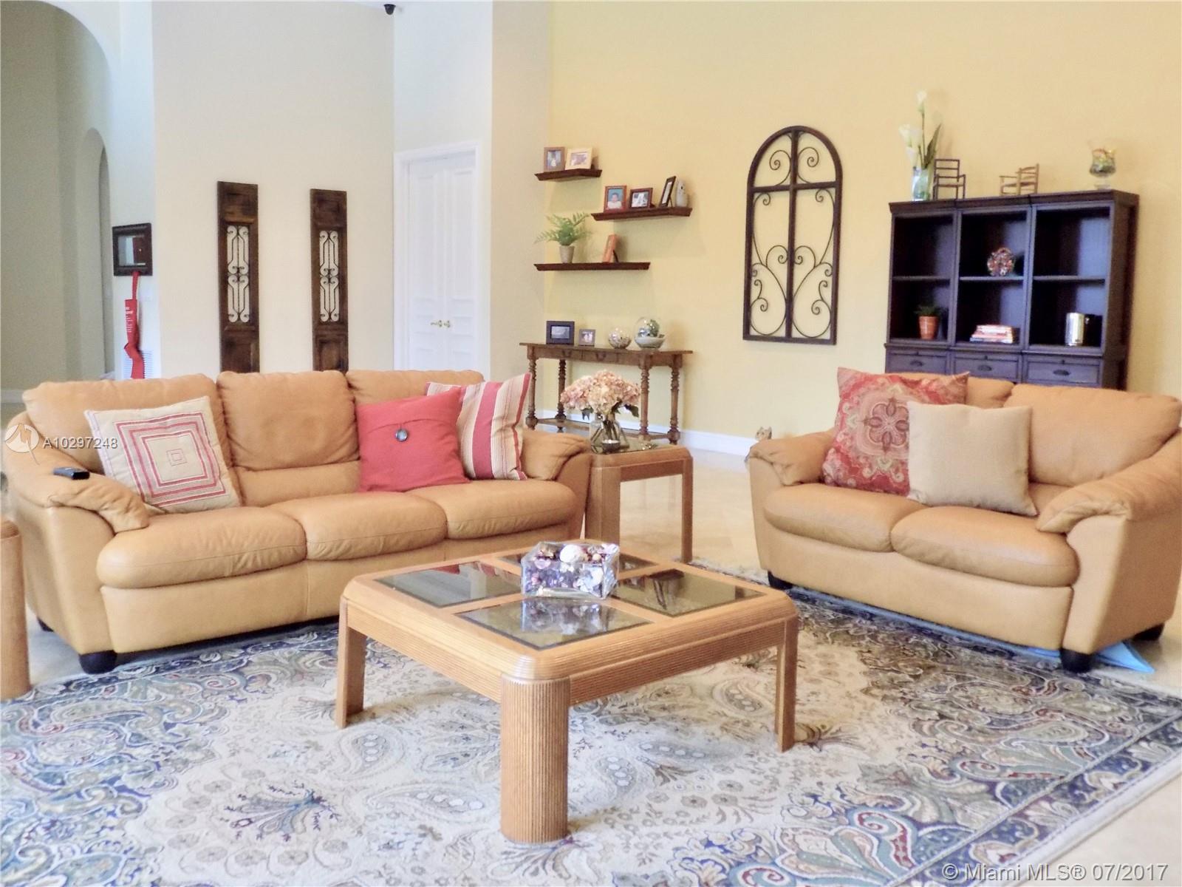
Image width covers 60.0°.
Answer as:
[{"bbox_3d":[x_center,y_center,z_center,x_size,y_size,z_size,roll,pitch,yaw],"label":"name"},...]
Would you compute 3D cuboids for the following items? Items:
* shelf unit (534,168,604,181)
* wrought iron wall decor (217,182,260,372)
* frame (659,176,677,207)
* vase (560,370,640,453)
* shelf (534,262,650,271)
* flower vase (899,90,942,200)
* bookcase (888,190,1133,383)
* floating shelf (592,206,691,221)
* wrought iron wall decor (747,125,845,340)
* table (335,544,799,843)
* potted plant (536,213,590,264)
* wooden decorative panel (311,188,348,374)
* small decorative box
[{"bbox_3d":[-0.204,-2.405,9.207,0.255,0.060,0.615,-8,12,-44],"label":"shelf unit"},{"bbox_3d":[-3.175,-1.430,9.270,0.370,1.803,0.045,-6,10,-43],"label":"wrought iron wall decor"},{"bbox_3d":[0.635,-2.085,8.487,0.090,0.256,0.170,-2,8,-20],"label":"frame"},{"bbox_3d":[0.042,-0.149,4.479,0.341,0.337,0.300,1,7,0],"label":"vase"},{"bbox_3d":[-0.007,-1.571,9.123,0.250,0.060,1.205,-8,12,-44],"label":"shelf"},{"bbox_3d":[2.153,-1.922,6.687,0.210,0.703,0.240,-8,12,-44],"label":"flower vase"},{"bbox_3d":[2.564,-0.575,6.478,0.400,1.889,1.390,-8,12,-44],"label":"bookcase"},{"bbox_3d":[0.416,-1.921,8.630,0.255,0.060,0.920,-8,12,-44],"label":"floating shelf"},{"bbox_3d":[1.512,-1.563,7.718,0.035,1.604,0.866,-6,10,-43],"label":"wrought iron wall decor"},{"bbox_3d":[-0.074,0.568,2.710,0.894,0.403,0.894,-5,10,-40],"label":"table"},{"bbox_3d":[-0.250,-1.879,9.389,0.370,0.455,0.430,-6,10,-43],"label":"potted plant"},{"bbox_3d":[-2.503,-1.490,9.915,0.375,1.870,0.045,-8,12,-44],"label":"wooden decorative panel"},{"bbox_3d":[-0.051,0.327,2.647,0.210,0.091,0.199,3,8,10],"label":"small decorative box"}]

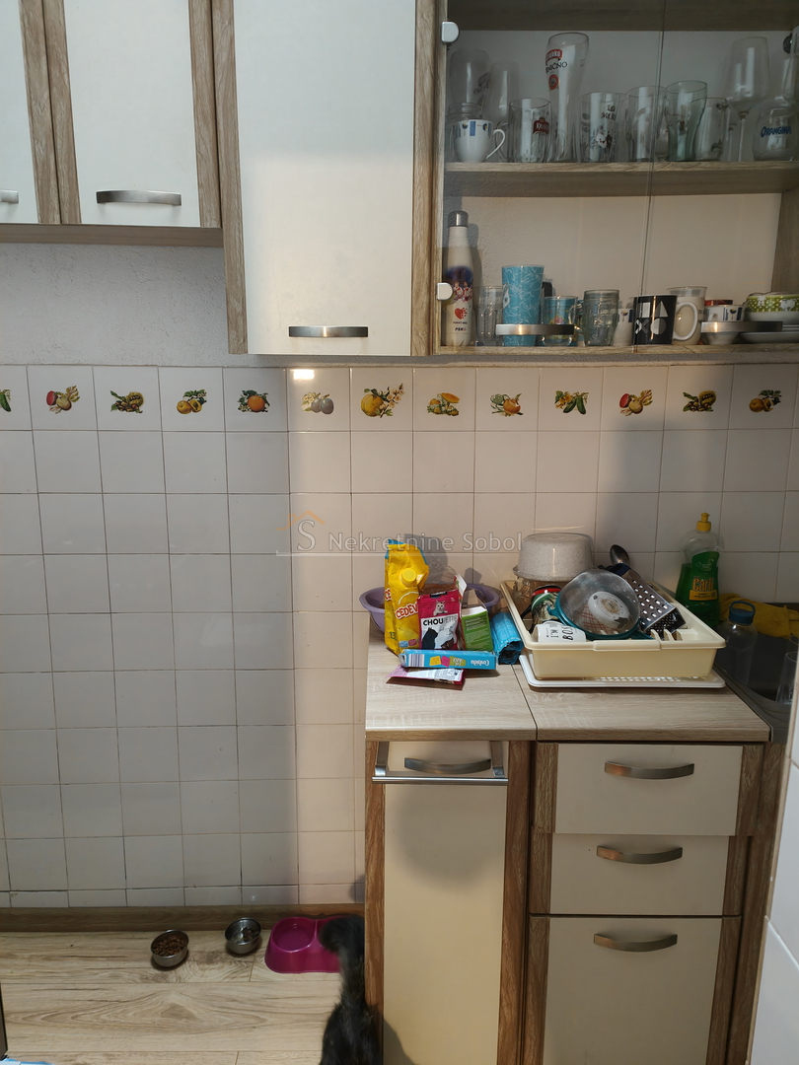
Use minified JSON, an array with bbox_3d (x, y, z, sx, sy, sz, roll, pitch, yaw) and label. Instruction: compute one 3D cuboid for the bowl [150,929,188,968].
[{"bbox_3d":[-0.591,1.079,1.988,0.092,0.037,0.092,0,11,-1],"label":"bowl"}]

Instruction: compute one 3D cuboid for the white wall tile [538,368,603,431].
[{"bbox_3d":[0.416,-0.324,1.871,0.150,0.150,0.008,0,11,-1],"label":"white wall tile"}]

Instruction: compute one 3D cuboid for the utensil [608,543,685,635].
[{"bbox_3d":[0.520,0.128,1.618,0.095,0.070,0.210,-35,45,13],"label":"utensil"}]

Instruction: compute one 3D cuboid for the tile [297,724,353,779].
[{"bbox_3d":[-0.193,0.573,2.009,0.150,0.150,0.010,0,9,-2],"label":"tile"}]

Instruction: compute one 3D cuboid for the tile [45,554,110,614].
[{"bbox_3d":[-0.800,0.129,1.913,0.150,0.150,0.010,0,9,-2],"label":"tile"}]

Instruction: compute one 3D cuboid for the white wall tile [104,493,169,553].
[{"bbox_3d":[-0.650,-0.021,1.906,0.149,0.149,0.008,0,11,-1],"label":"white wall tile"}]

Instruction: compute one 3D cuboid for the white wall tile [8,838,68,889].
[{"bbox_3d":[-0.981,0.900,2.085,0.150,0.150,0.008,0,11,-1],"label":"white wall tile"}]

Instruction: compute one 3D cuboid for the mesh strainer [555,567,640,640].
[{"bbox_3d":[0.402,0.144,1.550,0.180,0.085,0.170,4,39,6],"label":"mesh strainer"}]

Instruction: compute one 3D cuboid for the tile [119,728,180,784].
[{"bbox_3d":[-0.645,0.573,1.987,0.149,0.149,0.008,0,10,-1],"label":"tile"}]

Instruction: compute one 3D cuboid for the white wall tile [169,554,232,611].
[{"bbox_3d":[-0.496,0.128,1.928,0.150,0.150,0.009,0,10,-1],"label":"white wall tile"}]

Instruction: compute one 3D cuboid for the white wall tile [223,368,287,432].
[{"bbox_3d":[-0.345,-0.320,1.855,0.149,0.149,0.008,0,11,-1],"label":"white wall tile"}]

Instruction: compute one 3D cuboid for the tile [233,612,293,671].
[{"bbox_3d":[-0.344,0.276,1.966,0.149,0.149,0.008,0,11,-1],"label":"tile"}]

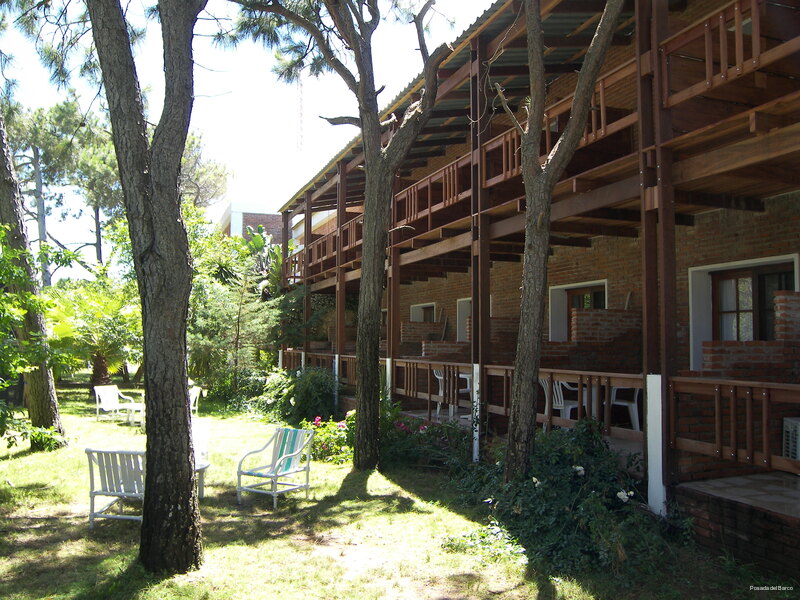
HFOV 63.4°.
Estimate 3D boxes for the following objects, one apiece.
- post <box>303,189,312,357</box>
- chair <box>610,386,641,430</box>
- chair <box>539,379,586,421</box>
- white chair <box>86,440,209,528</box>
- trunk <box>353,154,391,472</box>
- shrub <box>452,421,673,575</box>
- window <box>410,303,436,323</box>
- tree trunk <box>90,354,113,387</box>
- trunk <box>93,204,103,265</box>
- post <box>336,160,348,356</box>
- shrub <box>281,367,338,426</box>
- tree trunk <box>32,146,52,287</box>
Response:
[{"bbox_3d":[-2.679,-0.859,19.092,0.170,4.916,0.300,2,-4,-22],"label":"post"},{"bbox_3d":[3.148,1.473,8.977,0.560,0.820,0.570,-1,-4,15],"label":"chair"},{"bbox_3d":[2.288,1.475,9.073,0.560,0.820,0.570,2,-4,-28],"label":"chair"},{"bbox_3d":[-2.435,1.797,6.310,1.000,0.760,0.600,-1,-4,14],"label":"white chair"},{"bbox_3d":[-0.396,0.187,9.312,0.518,4.464,0.420,0,-4,-2],"label":"trunk"},{"bbox_3d":[1.419,1.645,6.023,1.200,0.970,2.100,2,-4,-22],"label":"shrub"},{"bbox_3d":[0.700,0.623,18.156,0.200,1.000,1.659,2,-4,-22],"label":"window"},{"bbox_3d":[-9.987,2.458,21.650,0.699,1.264,0.650,2,-4,-25],"label":"tree trunk"},{"bbox_3d":[-15.114,-3.277,32.331,0.450,3.025,0.380,2,-4,-25],"label":"trunk"},{"bbox_3d":[-1.390,-1.058,15.884,0.170,4.868,0.300,2,-4,-22],"label":"post"},{"bbox_3d":[-2.001,2.110,14.308,1.282,1.273,1.200,1,-4,-8],"label":"shrub"},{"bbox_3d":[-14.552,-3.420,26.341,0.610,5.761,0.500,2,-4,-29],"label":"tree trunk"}]

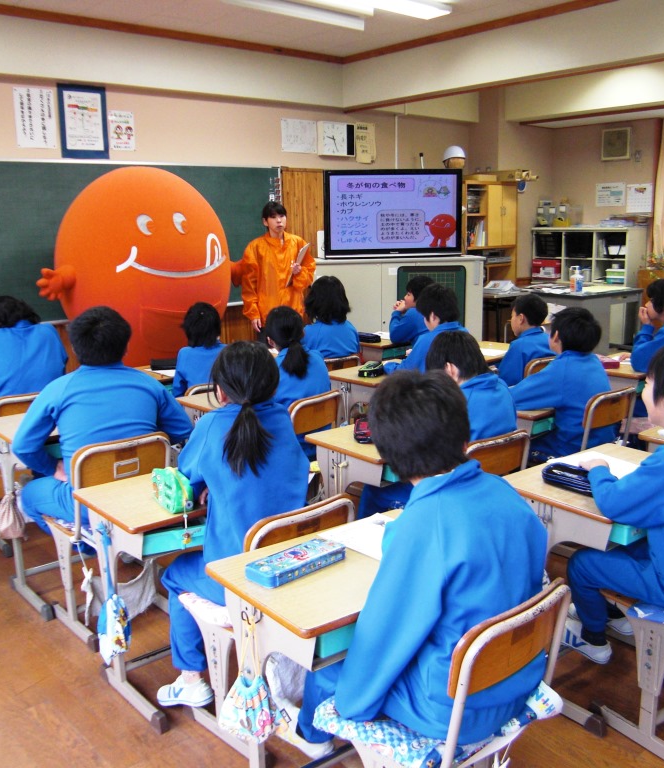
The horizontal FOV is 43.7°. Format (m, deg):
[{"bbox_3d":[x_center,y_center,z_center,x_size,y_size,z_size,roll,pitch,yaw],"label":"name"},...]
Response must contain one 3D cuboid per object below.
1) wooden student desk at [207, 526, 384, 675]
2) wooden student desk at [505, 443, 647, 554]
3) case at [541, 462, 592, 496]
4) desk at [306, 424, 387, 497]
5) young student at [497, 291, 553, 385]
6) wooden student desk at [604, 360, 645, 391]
[{"bbox_3d":[0.063,0.693,1.977,0.600,0.610,0.420,-10,14,-38],"label":"wooden student desk"},{"bbox_3d":[0.851,0.606,2.567,0.600,0.680,0.400,-10,14,-36],"label":"wooden student desk"},{"bbox_3d":[0.720,0.278,2.413,0.086,0.047,0.210,-10,14,-38],"label":"case"},{"bbox_3d":[0.280,0.492,3.044,0.621,0.642,0.429,-10,14,-38],"label":"desk"},{"bbox_3d":[0.914,-0.025,4.525,0.430,1.000,0.620,-10,14,-37],"label":"young student"},{"bbox_3d":[1.600,0.208,4.326,0.621,0.639,0.429,-10,14,-38],"label":"wooden student desk"}]

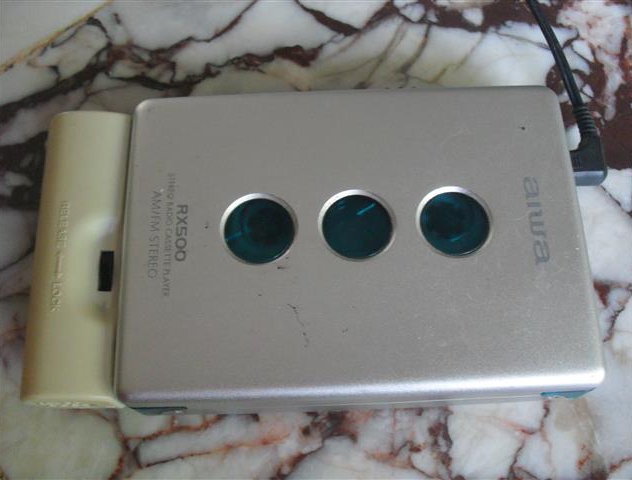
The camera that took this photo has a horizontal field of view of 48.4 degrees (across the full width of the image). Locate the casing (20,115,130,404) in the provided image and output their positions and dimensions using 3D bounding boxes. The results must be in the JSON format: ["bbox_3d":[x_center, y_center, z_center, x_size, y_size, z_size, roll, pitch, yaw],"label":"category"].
[{"bbox_3d":[-0.057,0.004,0.182,0.024,0.020,0.074,-2,71,0],"label":"casing"}]

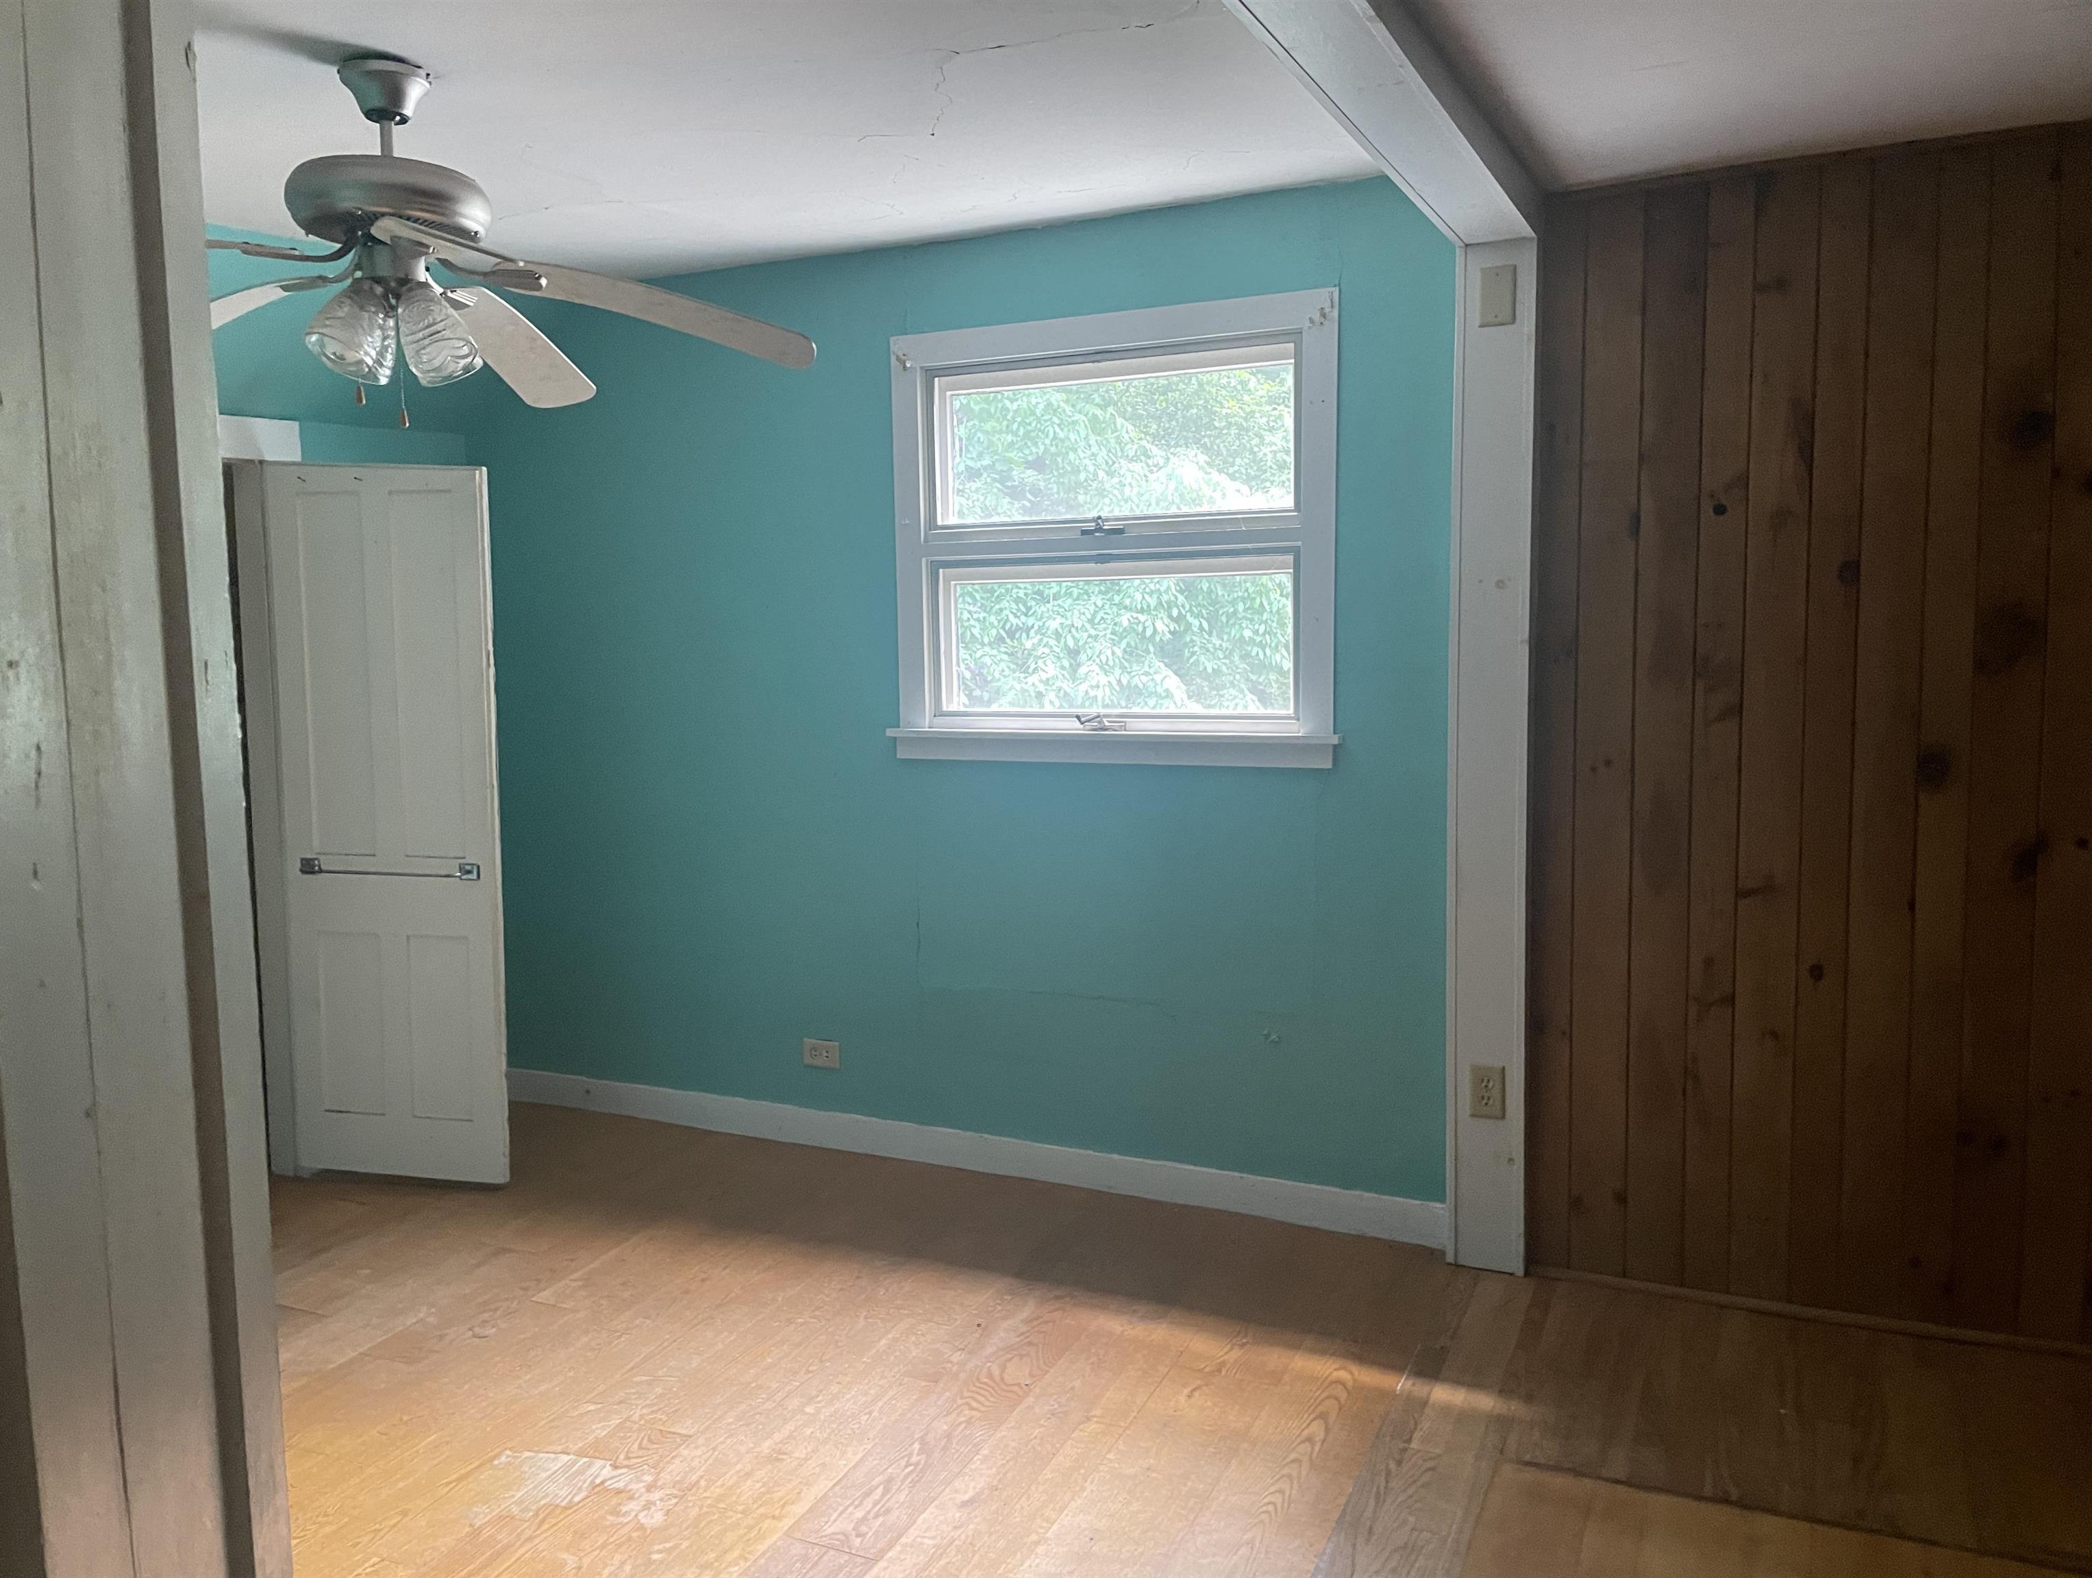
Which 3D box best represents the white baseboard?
[{"bbox_3d":[-0.378,0.917,4.088,2.804,0.102,0.020,2,6,26],"label":"white baseboard"}]

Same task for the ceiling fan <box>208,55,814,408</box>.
[{"bbox_3d":[-1.075,-0.925,2.594,1.340,0.510,1.340,2,6,26],"label":"ceiling fan"}]

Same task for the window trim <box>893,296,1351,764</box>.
[{"bbox_3d":[0.132,-0.580,3.719,1.163,1.035,0.100,2,6,26],"label":"window trim"}]

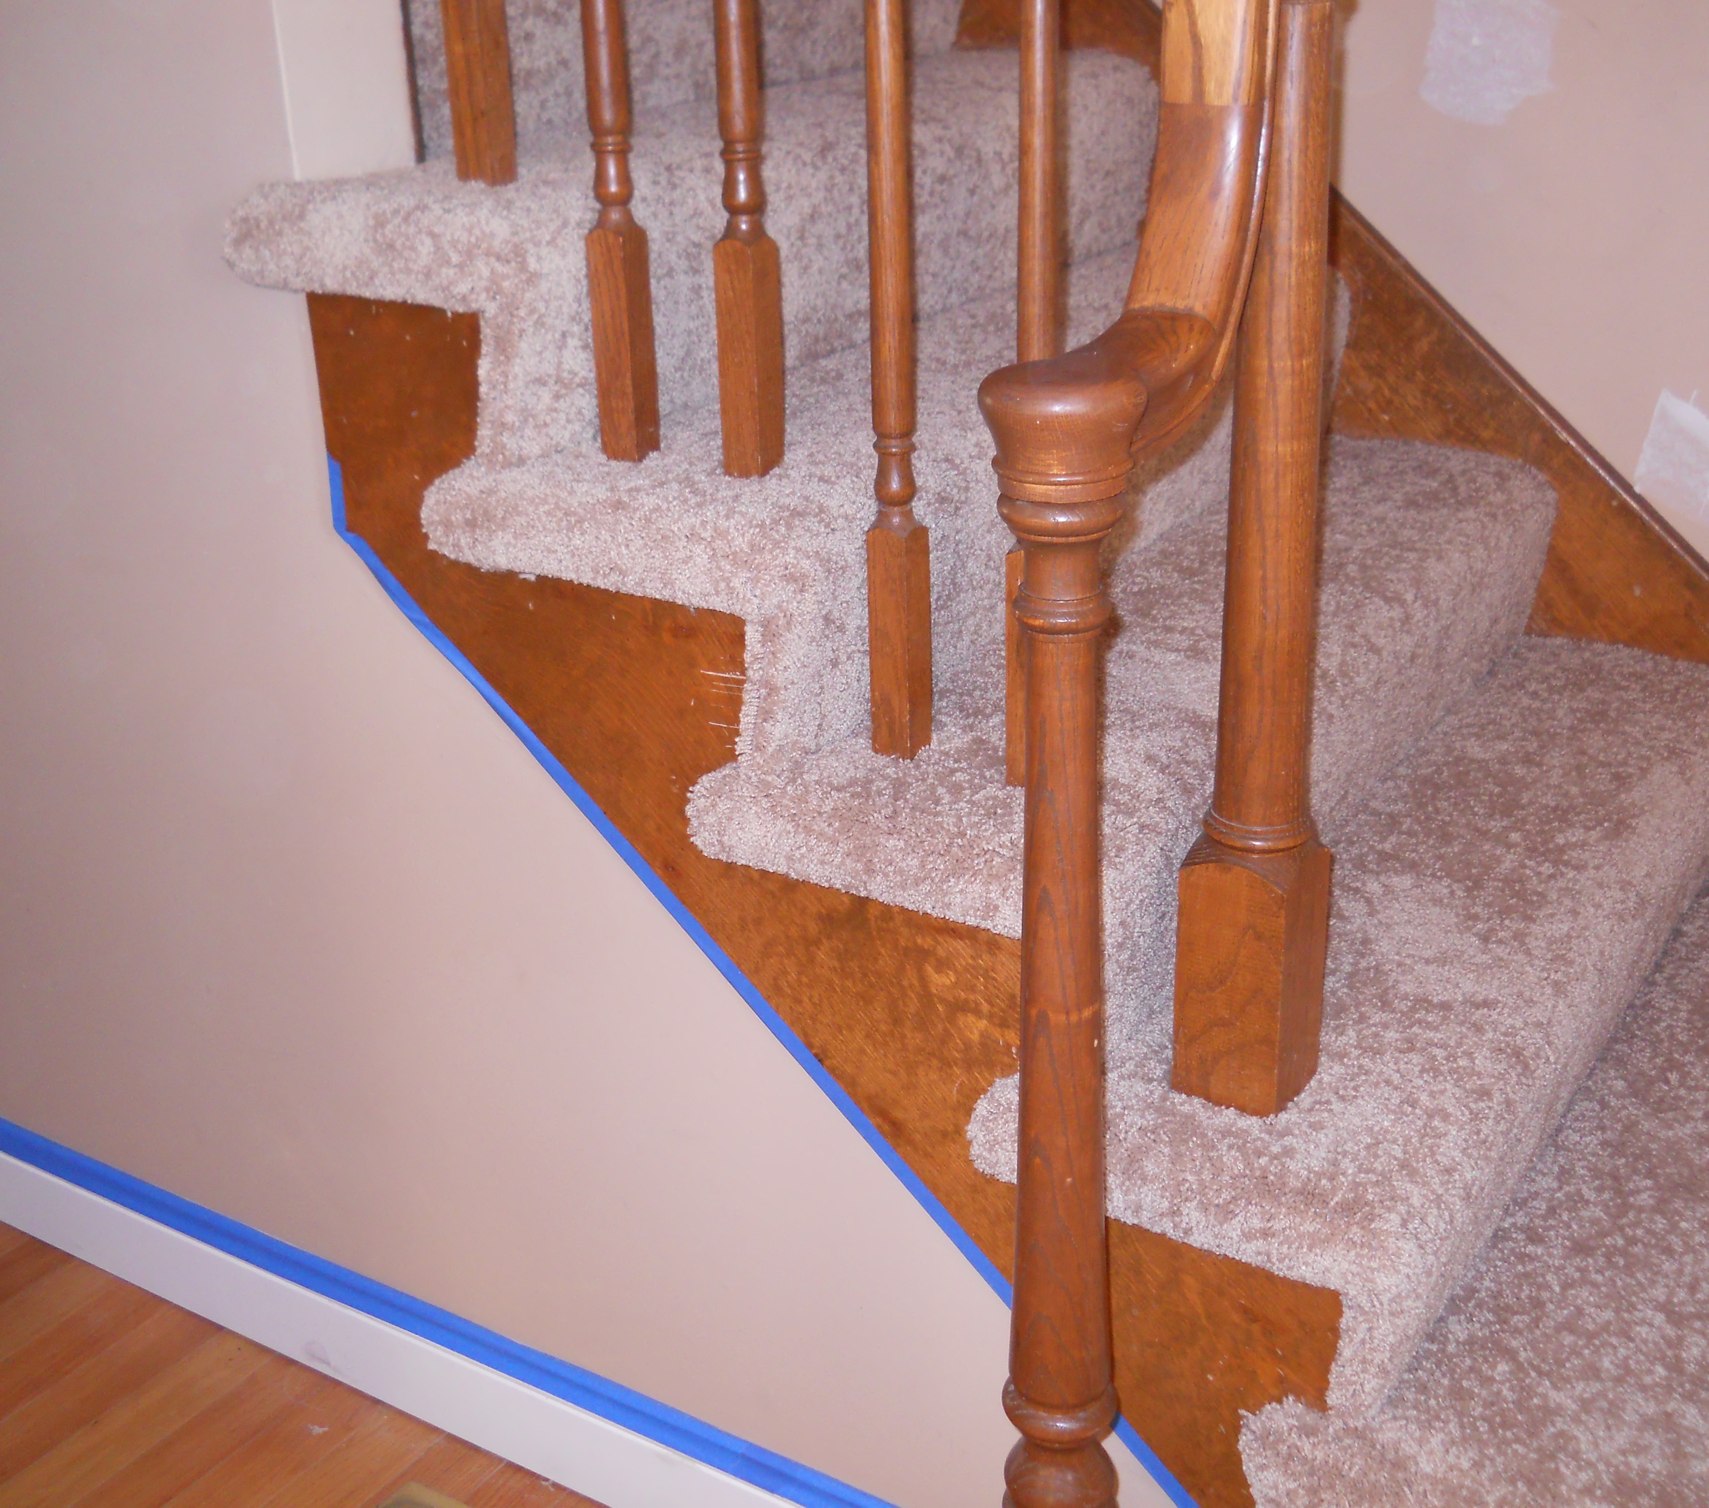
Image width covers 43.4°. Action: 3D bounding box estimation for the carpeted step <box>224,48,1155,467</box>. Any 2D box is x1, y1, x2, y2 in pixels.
[{"bbox_3d":[-0.081,-0.529,2.098,0.295,0.206,1.119,13,27,30],"label":"carpeted step"}]

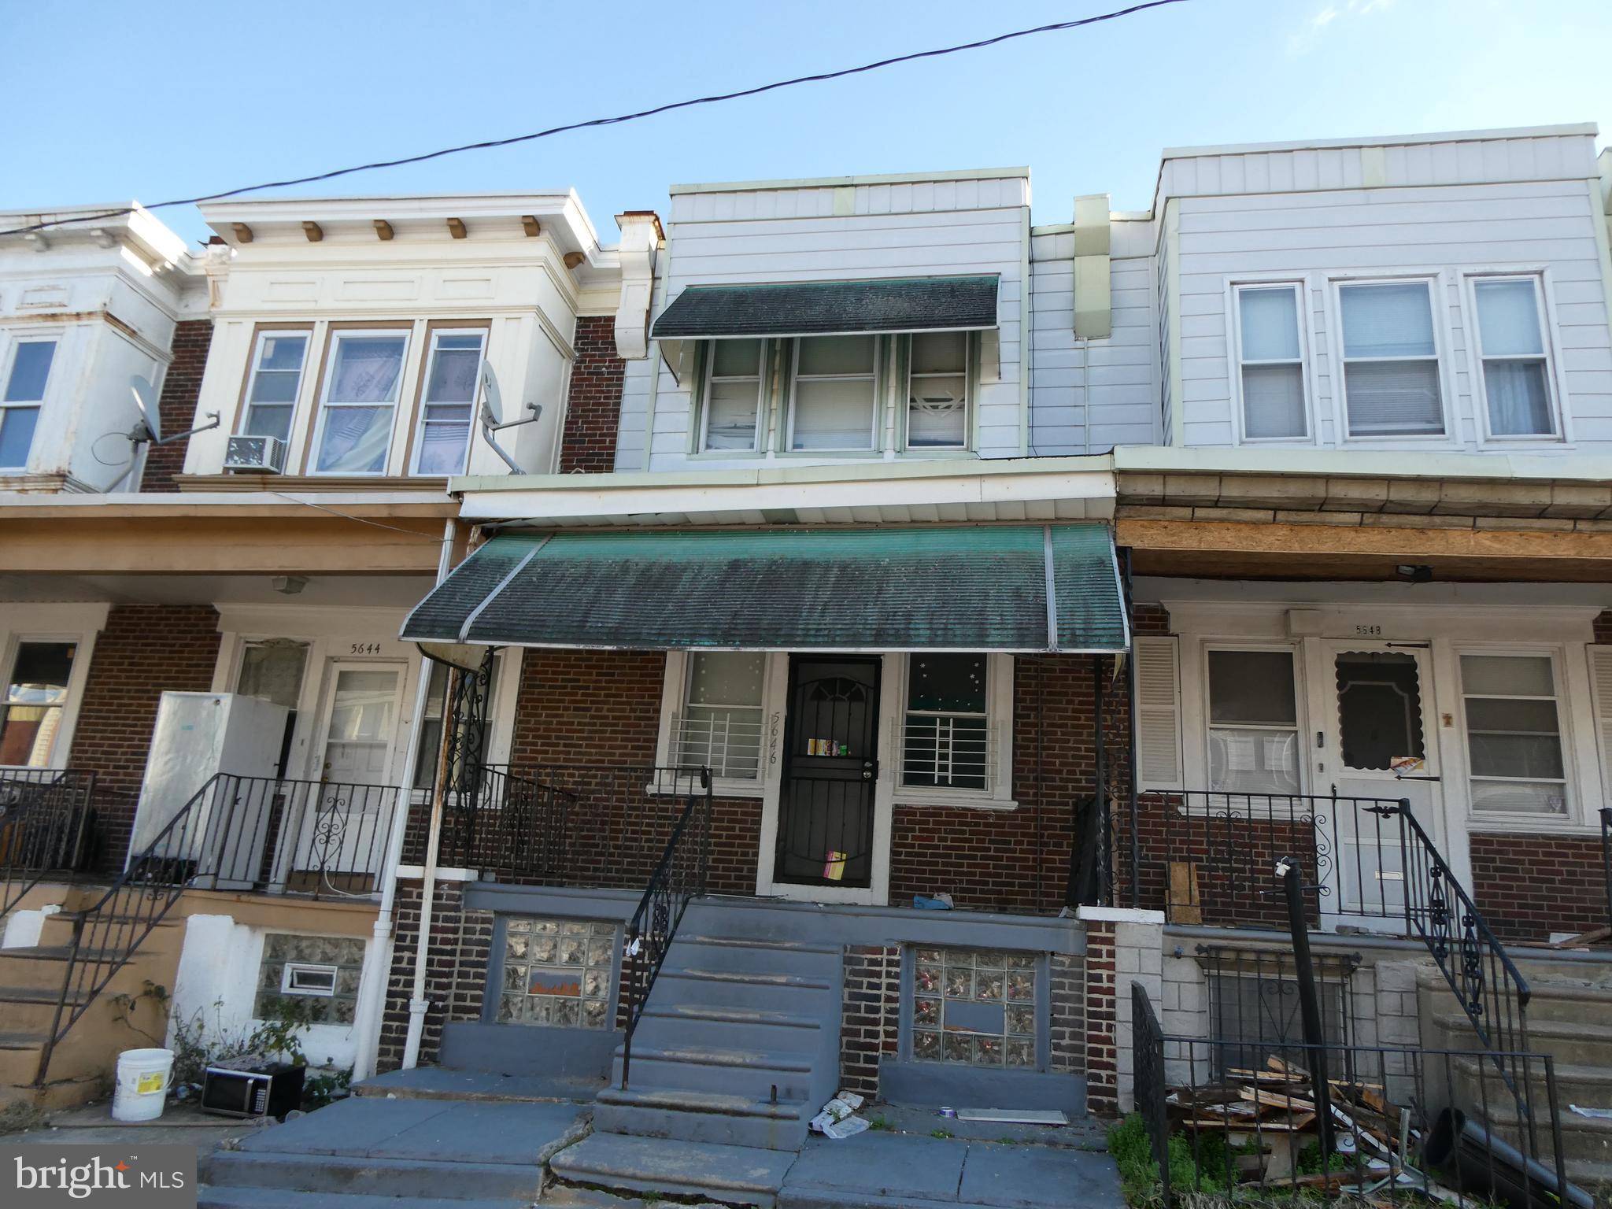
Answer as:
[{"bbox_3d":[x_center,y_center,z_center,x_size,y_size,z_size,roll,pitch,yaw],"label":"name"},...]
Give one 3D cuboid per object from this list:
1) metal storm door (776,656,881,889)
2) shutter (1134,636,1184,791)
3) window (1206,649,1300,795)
[{"bbox_3d":[0.209,1.458,9.956,0.852,2.032,0.060,1,-16,10],"label":"metal storm door"},{"bbox_3d":[3.024,0.931,9.582,0.371,1.337,0.045,1,-16,10],"label":"shutter"},{"bbox_3d":[3.807,0.987,9.515,0.714,1.263,0.090,1,-16,10],"label":"window"}]

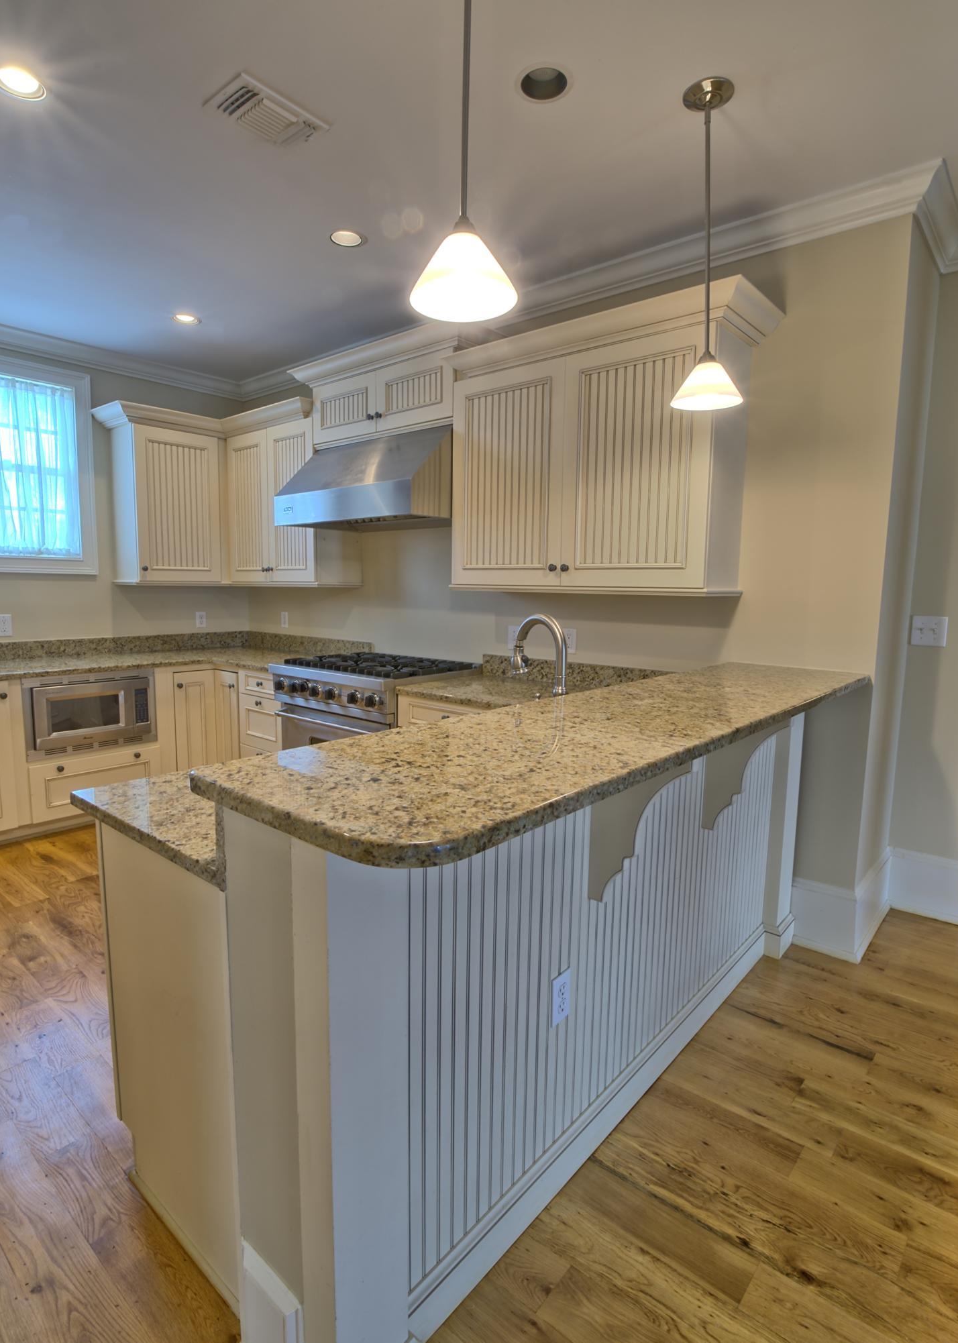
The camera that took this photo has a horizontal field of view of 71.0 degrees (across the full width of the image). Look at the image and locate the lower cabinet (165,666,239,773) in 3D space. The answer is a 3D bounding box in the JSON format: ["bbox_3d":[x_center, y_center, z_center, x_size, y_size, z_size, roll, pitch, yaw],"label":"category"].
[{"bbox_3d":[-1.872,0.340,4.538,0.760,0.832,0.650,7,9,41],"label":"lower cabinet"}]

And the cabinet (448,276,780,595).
[{"bbox_3d":[0.472,-0.843,2.779,1.330,1.042,0.460,6,9,39],"label":"cabinet"}]

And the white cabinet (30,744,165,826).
[{"bbox_3d":[-2.322,0.576,3.889,0.590,0.315,0.700,7,9,40],"label":"white cabinet"}]

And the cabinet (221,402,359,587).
[{"bbox_3d":[-1.244,-1.087,4.335,1.040,1.085,0.440,7,9,41],"label":"cabinet"}]

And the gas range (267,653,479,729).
[{"bbox_3d":[-0.560,0.438,3.562,0.890,0.960,0.750,7,9,40],"label":"gas range"}]

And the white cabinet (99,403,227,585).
[{"bbox_3d":[-2.050,-1.105,4.418,0.440,1.085,0.680,7,9,41],"label":"white cabinet"}]

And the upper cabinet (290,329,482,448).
[{"bbox_3d":[-0.441,-1.442,3.575,1.240,0.410,0.450,7,9,41],"label":"upper cabinet"}]

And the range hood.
[{"bbox_3d":[-0.493,-0.975,3.458,1.015,0.440,0.620,7,9,40],"label":"range hood"}]

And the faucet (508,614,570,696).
[{"bbox_3d":[0.176,0.029,1.947,0.205,0.386,0.060,7,9,41],"label":"faucet"}]

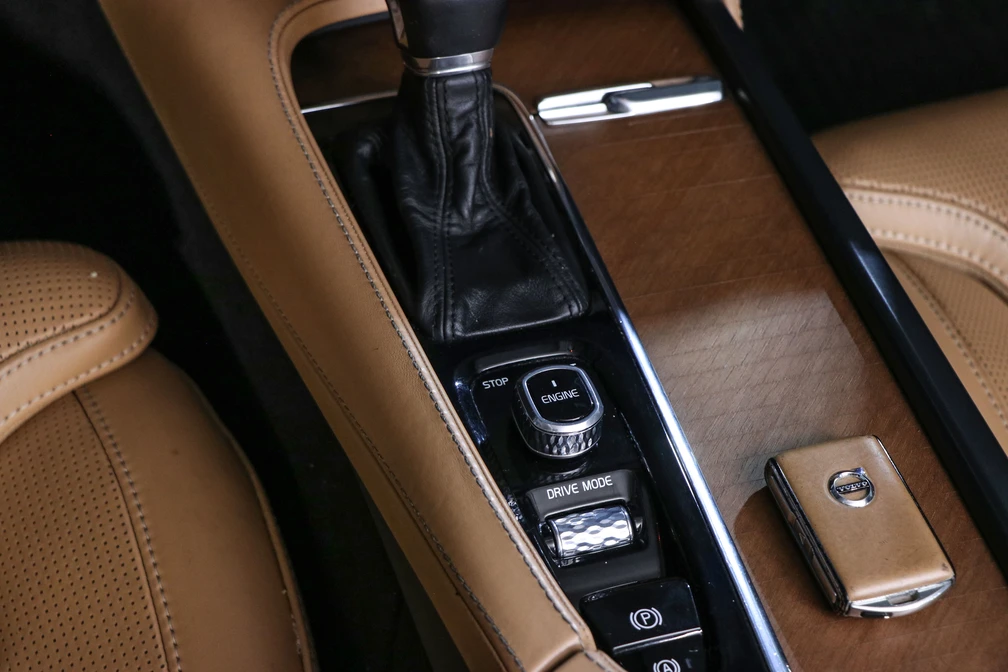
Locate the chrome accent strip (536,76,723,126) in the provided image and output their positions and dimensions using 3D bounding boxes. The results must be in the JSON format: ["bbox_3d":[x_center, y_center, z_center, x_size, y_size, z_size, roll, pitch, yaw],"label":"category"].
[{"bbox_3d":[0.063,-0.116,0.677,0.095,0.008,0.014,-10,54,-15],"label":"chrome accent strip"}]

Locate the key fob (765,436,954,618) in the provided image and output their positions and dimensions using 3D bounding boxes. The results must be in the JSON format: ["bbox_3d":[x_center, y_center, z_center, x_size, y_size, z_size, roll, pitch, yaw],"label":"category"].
[{"bbox_3d":[0.138,0.076,0.532,0.046,0.015,0.072,-11,54,-15],"label":"key fob"}]

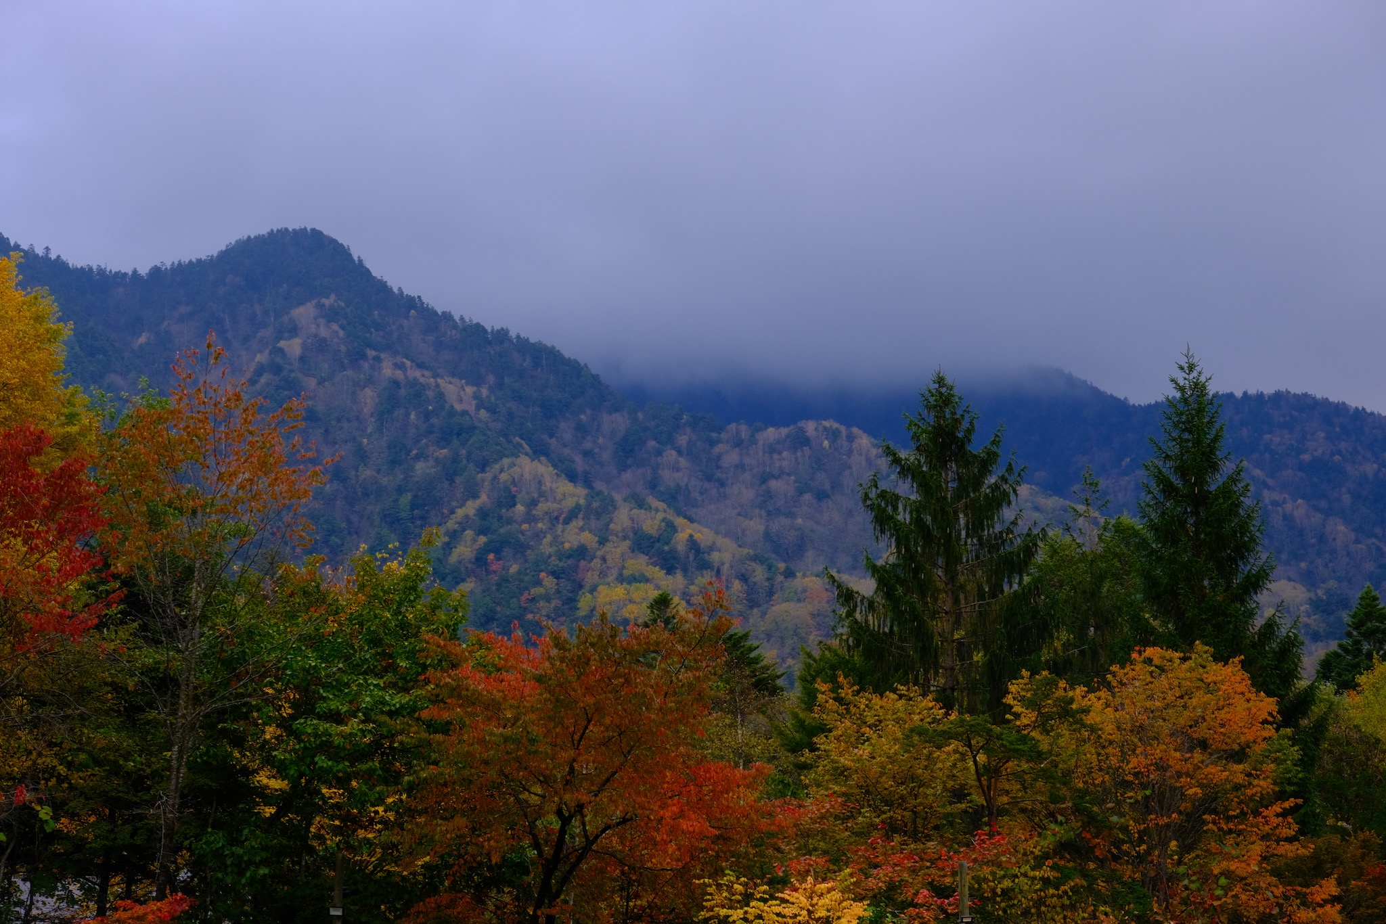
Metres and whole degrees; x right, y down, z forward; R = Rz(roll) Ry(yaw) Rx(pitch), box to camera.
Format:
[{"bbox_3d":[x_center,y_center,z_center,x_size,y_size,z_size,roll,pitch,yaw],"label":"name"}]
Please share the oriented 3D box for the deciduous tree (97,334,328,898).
[{"bbox_3d":[-7.690,2.555,45.000,3.700,9.200,3.600,0,-6,0],"label":"deciduous tree"}]

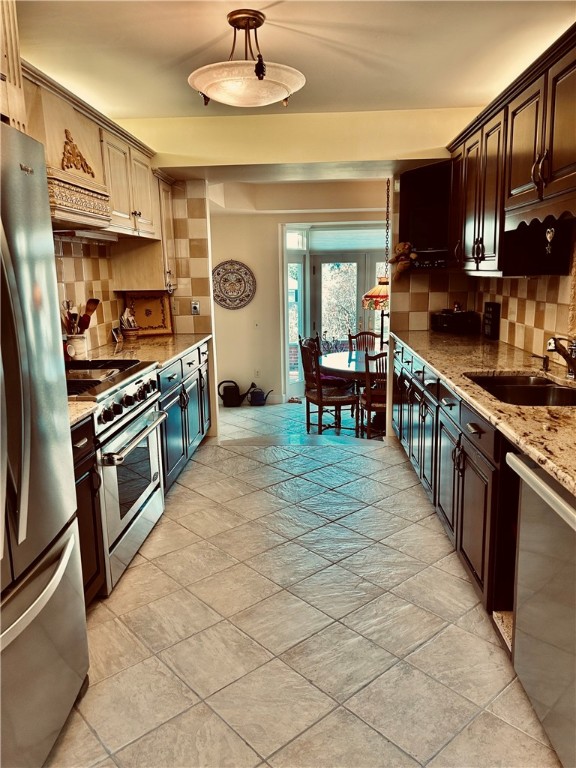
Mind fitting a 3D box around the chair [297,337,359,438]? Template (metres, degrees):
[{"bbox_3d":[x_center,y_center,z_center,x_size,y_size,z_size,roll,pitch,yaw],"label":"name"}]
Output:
[{"bbox_3d":[0.427,0.066,6.093,0.510,1.000,0.480,-5,12,-20],"label":"chair"}]

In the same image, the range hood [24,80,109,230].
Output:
[{"bbox_3d":[-1.208,-1.034,2.716,0.480,0.540,0.880,-1,11,3],"label":"range hood"}]

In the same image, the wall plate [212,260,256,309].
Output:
[{"bbox_3d":[-0.696,-1.263,7.359,0.620,0.620,0.040,-4,11,-13],"label":"wall plate"}]

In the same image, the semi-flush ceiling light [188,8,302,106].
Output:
[{"bbox_3d":[-0.174,-1.367,2.455,0.505,0.350,0.505,-1,11,3],"label":"semi-flush ceiling light"}]

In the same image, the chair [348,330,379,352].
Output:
[{"bbox_3d":[1.023,-0.131,7.064,0.480,0.990,0.520,-3,11,-8],"label":"chair"}]

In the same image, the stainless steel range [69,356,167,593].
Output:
[{"bbox_3d":[-1.063,0.409,2.971,0.690,0.925,0.920,-1,11,3],"label":"stainless steel range"}]

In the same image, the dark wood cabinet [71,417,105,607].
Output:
[{"bbox_3d":[-1.118,0.578,2.293,0.650,0.855,0.470,-1,11,3],"label":"dark wood cabinet"}]

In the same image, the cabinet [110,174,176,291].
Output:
[{"bbox_3d":[-1.143,-1.161,4.564,0.415,0.821,0.363,-1,11,3],"label":"cabinet"}]

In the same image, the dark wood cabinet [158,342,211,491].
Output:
[{"bbox_3d":[-1.020,0.202,4.207,0.650,0.855,1.575,-1,11,3],"label":"dark wood cabinet"}]

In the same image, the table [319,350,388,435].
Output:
[{"bbox_3d":[1.117,0.108,6.443,1.540,0.755,1.540,-1,11,3],"label":"table"}]

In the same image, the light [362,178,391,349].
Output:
[{"bbox_3d":[1.064,-1.459,6.138,0.530,1.470,0.530,-1,11,3],"label":"light"}]

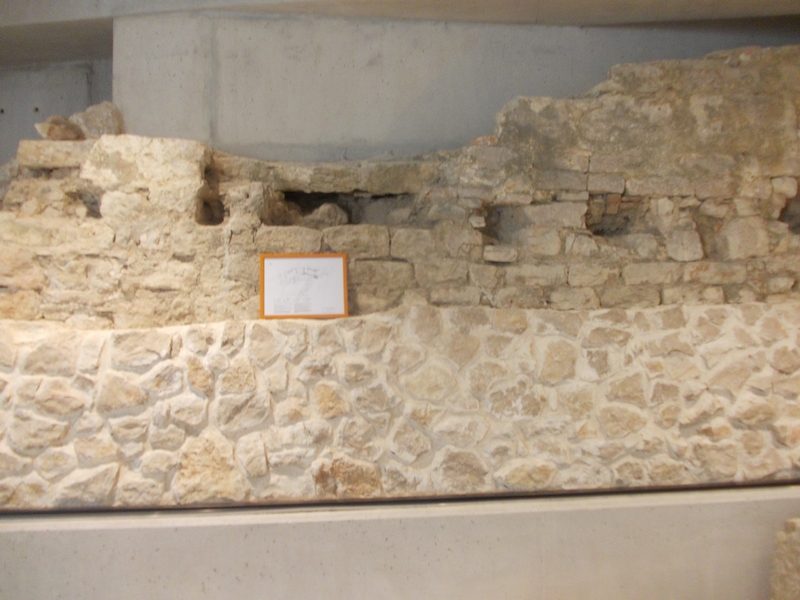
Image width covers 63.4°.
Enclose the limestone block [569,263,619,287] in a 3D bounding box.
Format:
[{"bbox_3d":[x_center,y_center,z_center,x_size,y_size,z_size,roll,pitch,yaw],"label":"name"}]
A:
[{"bbox_3d":[1.093,-0.141,3.742,0.290,0.122,0.160,0,2,-6],"label":"limestone block"}]

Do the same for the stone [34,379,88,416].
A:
[{"bbox_3d":[-1.647,0.475,3.196,0.258,0.179,0.170,-1,-3,-4],"label":"stone"}]

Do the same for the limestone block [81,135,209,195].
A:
[{"bbox_3d":[-1.359,-0.723,3.573,0.657,0.313,0.360,-1,3,-4],"label":"limestone block"}]

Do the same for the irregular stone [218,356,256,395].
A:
[{"bbox_3d":[-0.851,0.392,3.419,0.190,0.194,0.134,0,2,-6],"label":"irregular stone"}]

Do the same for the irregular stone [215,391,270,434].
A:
[{"bbox_3d":[-0.771,0.559,3.188,0.255,0.197,0.160,0,-1,-6],"label":"irregular stone"}]

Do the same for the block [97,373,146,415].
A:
[{"bbox_3d":[-1.425,0.481,3.370,0.250,0.201,0.157,0,2,-6],"label":"block"}]

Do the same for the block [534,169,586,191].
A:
[{"bbox_3d":[0.862,-0.647,3.476,0.269,0.112,0.160,0,-1,-6],"label":"block"}]

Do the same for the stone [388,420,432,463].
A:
[{"bbox_3d":[0.053,0.715,3.269,0.214,0.202,0.150,0,-1,-6],"label":"stone"}]

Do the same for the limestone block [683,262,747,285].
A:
[{"bbox_3d":[1.643,-0.138,3.500,0.361,0.116,0.190,0,-1,-7],"label":"limestone block"}]

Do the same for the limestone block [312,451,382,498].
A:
[{"bbox_3d":[-0.290,0.936,3.576,0.369,0.257,0.200,-1,3,-4],"label":"limestone block"}]

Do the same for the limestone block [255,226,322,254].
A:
[{"bbox_3d":[-0.610,-0.326,3.587,0.357,0.148,0.200,-1,3,-4],"label":"limestone block"}]

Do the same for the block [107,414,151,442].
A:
[{"bbox_3d":[-1.391,0.652,3.364,0.203,0.151,0.130,0,2,-6],"label":"block"}]

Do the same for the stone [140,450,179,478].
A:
[{"bbox_3d":[-1.106,0.752,3.018,0.167,0.127,0.130,0,-1,-7],"label":"stone"}]

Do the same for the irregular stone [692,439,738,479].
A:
[{"bbox_3d":[1.612,0.815,3.374,0.238,0.199,0.160,-1,-3,-4],"label":"irregular stone"}]

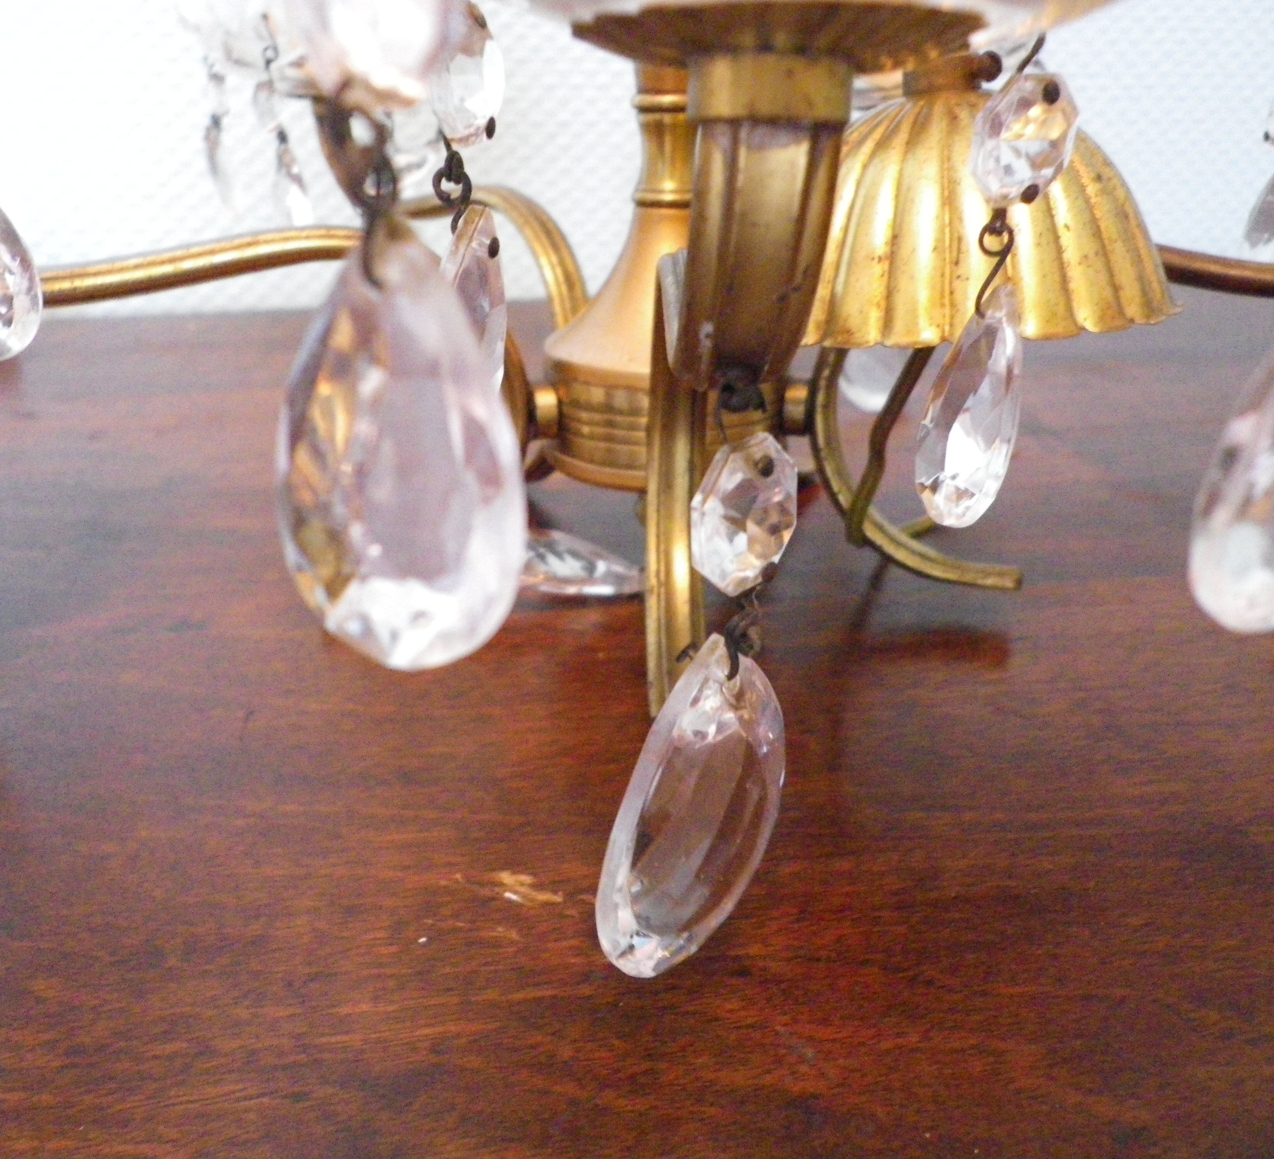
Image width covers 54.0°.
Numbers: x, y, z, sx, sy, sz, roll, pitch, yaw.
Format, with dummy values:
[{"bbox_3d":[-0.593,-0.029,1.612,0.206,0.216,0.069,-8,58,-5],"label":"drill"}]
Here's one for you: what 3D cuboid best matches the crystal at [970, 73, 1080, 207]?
[{"bbox_3d":[0.057,-0.065,0.183,0.017,0.018,0.008,-10,25,-21],"label":"crystal"}]

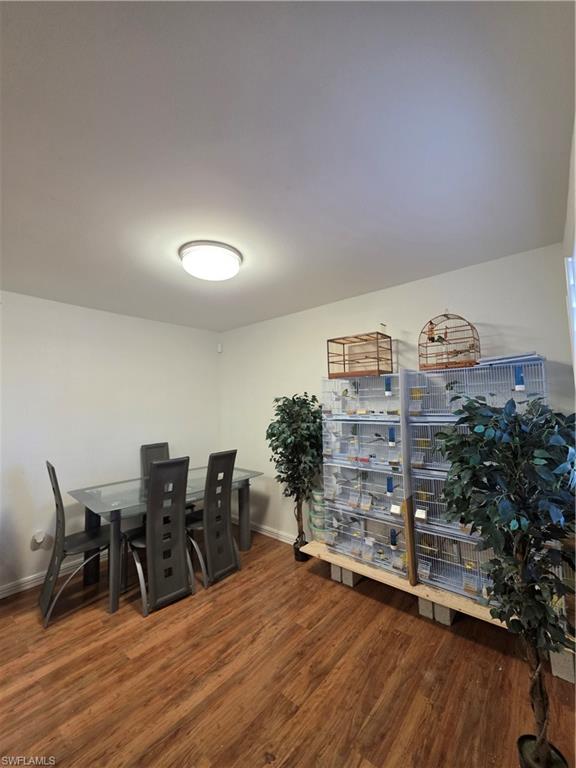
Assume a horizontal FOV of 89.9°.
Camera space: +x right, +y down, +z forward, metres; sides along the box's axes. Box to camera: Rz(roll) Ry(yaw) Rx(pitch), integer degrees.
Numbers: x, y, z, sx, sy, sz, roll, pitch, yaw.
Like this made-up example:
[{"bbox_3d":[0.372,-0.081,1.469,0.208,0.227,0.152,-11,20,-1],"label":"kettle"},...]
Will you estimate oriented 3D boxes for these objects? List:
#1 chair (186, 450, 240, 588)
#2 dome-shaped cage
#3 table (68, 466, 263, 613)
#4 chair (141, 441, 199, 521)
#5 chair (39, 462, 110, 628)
[{"bbox_3d":[-0.729,1.132,2.625,0.490,1.045,0.380,-4,-5,40],"label":"chair"},{"bbox_3d":[1.069,-0.269,1.922,0.325,0.360,0.180,-4,-5,43],"label":"dome-shaped cage"},{"bbox_3d":[-1.031,1.289,2.672,0.790,0.747,1.470,-4,-5,41],"label":"table"},{"bbox_3d":[-1.222,1.157,2.906,0.490,1.045,0.380,-4,-5,40],"label":"chair"},{"bbox_3d":[-1.604,1.122,2.259,0.380,1.045,0.480,-4,-5,42],"label":"chair"}]

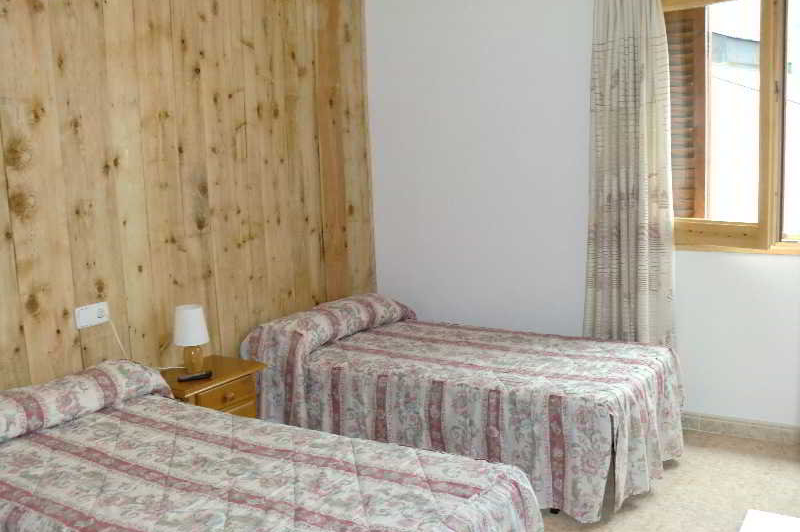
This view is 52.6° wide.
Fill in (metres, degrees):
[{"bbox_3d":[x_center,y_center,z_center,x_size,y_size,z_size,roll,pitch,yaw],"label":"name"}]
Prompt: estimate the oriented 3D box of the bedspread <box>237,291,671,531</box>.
[{"bbox_3d":[0.300,0.583,4.004,1.929,0.595,1.087,3,9,33],"label":"bedspread"}]

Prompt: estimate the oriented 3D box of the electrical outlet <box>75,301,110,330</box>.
[{"bbox_3d":[-1.279,0.207,3.377,0.012,0.084,0.157,3,9,33],"label":"electrical outlet"}]

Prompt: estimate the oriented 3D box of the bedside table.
[{"bbox_3d":[-0.899,0.748,3.609,0.420,0.526,0.483,3,9,33],"label":"bedside table"}]

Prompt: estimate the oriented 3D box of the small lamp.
[{"bbox_3d":[-0.939,0.328,3.637,0.158,0.300,0.158,3,9,33],"label":"small lamp"}]

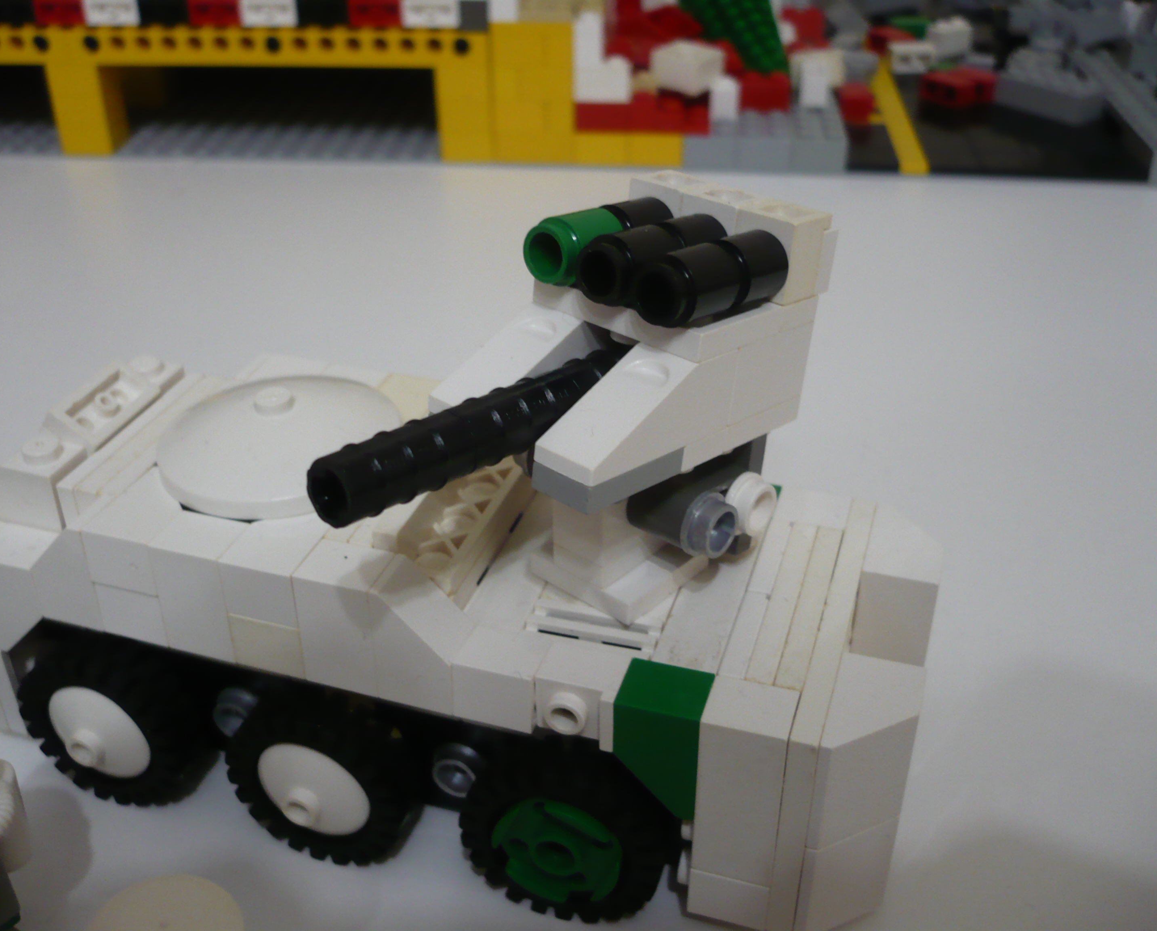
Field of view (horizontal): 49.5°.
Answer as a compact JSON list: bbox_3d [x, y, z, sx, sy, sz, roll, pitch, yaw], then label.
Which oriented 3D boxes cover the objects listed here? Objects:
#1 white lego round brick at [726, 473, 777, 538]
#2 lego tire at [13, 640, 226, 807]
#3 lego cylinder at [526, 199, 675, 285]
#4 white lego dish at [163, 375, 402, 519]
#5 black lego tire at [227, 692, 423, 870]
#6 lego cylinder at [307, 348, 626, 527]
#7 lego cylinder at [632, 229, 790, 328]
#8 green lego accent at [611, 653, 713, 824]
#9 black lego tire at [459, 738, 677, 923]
[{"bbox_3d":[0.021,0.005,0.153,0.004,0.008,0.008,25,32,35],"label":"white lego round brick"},{"bbox_3d":[-0.063,0.034,0.173,0.025,0.025,0.008,10,34,15],"label":"lego tire"},{"bbox_3d":[0.003,-0.026,0.147,0.008,0.008,0.019,25,32,34],"label":"lego cylinder"},{"bbox_3d":[-0.040,-0.005,0.166,0.032,0.008,0.032,0,33,0],"label":"white lego dish"},{"bbox_3d":[-0.033,0.040,0.164,0.025,0.025,0.008,10,34,15],"label":"black lego tire"},{"bbox_3d":[-0.008,-0.004,0.133,0.008,0.008,0.047,25,32,34],"label":"lego cylinder"},{"bbox_3d":[0.015,-0.021,0.138,0.008,0.008,0.019,25,32,34],"label":"lego cylinder"},{"bbox_3d":[0.010,0.032,0.147,0.010,0.016,0.008,10,34,15],"label":"green lego accent"},{"bbox_3d":[-0.001,0.045,0.156,0.025,0.025,0.008,10,34,15],"label":"black lego tire"}]

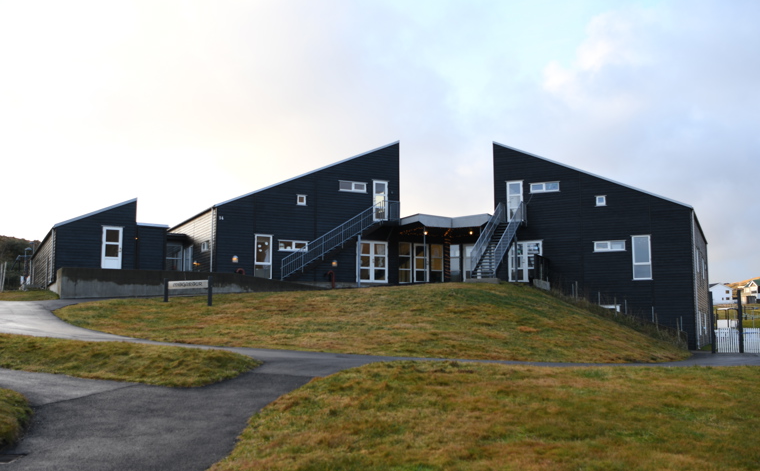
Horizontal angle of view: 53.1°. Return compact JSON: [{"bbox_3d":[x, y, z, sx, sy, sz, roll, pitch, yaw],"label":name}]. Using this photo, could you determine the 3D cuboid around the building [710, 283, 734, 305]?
[{"bbox_3d":[116.430,20.760,266.960,9.960,7.050,11.000,1,-7,-7],"label":"building"}]

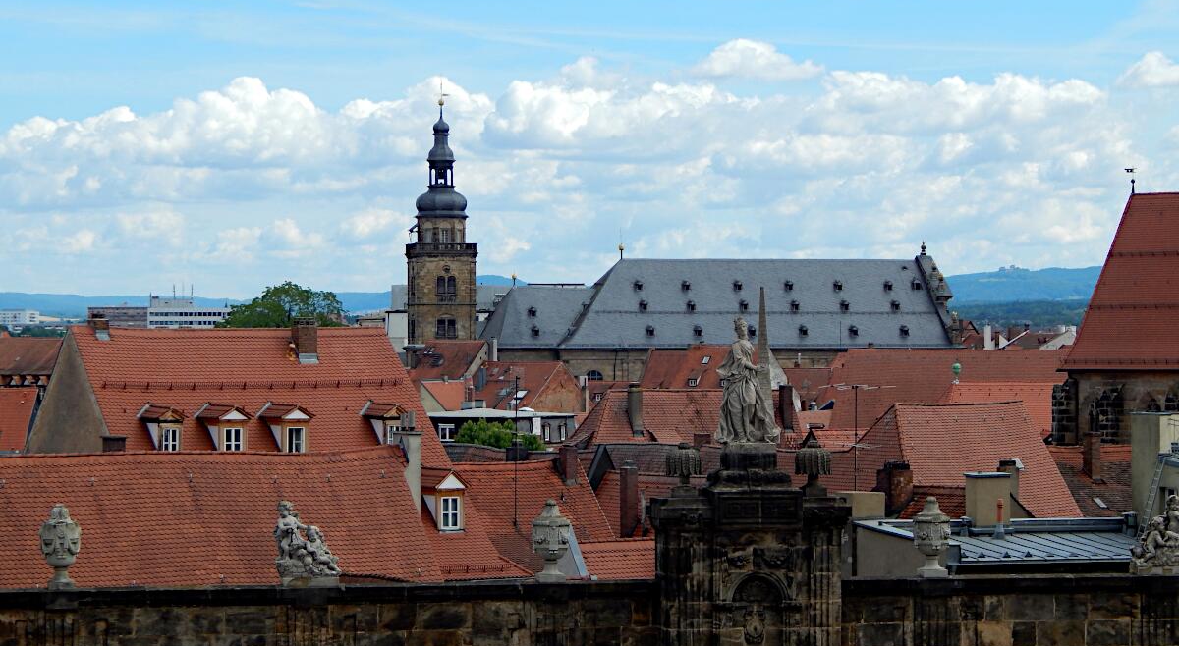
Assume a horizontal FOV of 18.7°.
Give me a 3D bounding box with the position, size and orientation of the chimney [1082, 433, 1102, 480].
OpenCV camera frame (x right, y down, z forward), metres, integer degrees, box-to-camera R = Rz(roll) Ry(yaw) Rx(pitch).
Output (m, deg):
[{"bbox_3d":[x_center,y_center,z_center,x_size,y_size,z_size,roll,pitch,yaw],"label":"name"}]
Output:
[{"bbox_3d":[22.203,5.860,158.000,0.540,2.100,0.520,0,0,-36],"label":"chimney"}]

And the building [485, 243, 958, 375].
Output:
[{"bbox_3d":[15.000,7.300,497.000,69.000,34.000,22.000,0,0,-19],"label":"building"}]

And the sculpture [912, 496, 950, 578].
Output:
[{"bbox_3d":[5.642,3.548,59.100,0.620,1.370,0.620,0,0,-9],"label":"sculpture"}]

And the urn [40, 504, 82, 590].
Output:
[{"bbox_3d":[-8.418,3.572,56.900,0.660,1.390,0.660,0,0,-9],"label":"urn"}]

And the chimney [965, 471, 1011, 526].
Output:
[{"bbox_3d":[11.697,5.192,105.000,1.100,1.600,1.080,0,0,-10],"label":"chimney"}]

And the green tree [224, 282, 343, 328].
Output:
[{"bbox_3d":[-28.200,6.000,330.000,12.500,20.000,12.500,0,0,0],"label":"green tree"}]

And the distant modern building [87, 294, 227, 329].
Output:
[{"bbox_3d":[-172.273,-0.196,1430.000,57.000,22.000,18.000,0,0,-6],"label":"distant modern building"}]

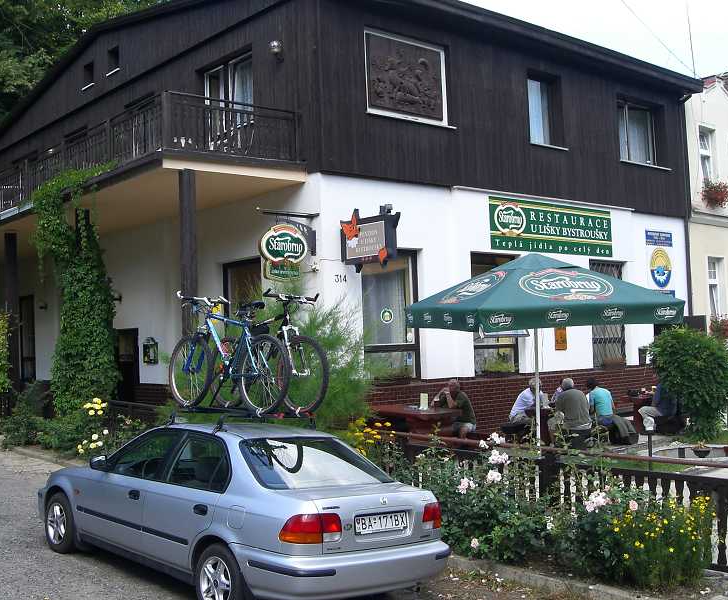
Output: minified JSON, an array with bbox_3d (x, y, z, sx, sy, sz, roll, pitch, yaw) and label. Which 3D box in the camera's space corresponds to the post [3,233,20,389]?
[{"bbox_3d":[-7.610,0.664,19.065,0.210,4.250,0.210,1,-5,-40],"label":"post"}]

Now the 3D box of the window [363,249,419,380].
[{"bbox_3d":[0.468,0.259,14.901,1.200,2.150,0.150,0,-3,-41],"label":"window"}]

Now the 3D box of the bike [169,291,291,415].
[{"bbox_3d":[-1.192,0.456,7.658,0.580,1.030,1.740,6,-5,-45],"label":"bike"}]

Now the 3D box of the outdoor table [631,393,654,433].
[{"bbox_3d":[5.453,2.058,16.141,1.200,0.750,0.850,0,-3,-41],"label":"outdoor table"}]

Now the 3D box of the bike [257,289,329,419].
[{"bbox_3d":[-0.890,0.475,8.033,0.600,1.060,1.760,6,-5,-45],"label":"bike"}]

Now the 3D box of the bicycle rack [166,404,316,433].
[{"bbox_3d":[-1.038,1.063,7.778,1.200,0.210,1.500,6,-5,-45],"label":"bicycle rack"}]

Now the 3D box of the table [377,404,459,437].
[{"bbox_3d":[0.743,2.156,14.111,0.800,0.750,1.800,1,-5,-40],"label":"table"}]

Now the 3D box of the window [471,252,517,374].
[{"bbox_3d":[2.643,0.274,17.799,1.440,2.420,0.150,1,-5,-40],"label":"window"}]

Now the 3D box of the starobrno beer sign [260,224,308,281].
[{"bbox_3d":[-1.350,-0.789,14.599,0.900,0.920,0.130,1,-5,-40],"label":"starobrno beer sign"}]

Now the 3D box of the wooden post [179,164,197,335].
[{"bbox_3d":[-2.568,0.326,12.889,0.180,4.400,0.180,0,-3,-41],"label":"wooden post"}]

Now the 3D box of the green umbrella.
[{"bbox_3d":[2.537,0.851,12.943,3.000,3.060,3.000,-1,-2,-14],"label":"green umbrella"}]

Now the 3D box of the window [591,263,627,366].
[{"bbox_3d":[5.276,0.307,19.004,1.200,2.280,0.150,0,-3,-41],"label":"window"}]

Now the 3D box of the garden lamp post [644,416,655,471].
[{"bbox_3d":[3.680,1.899,11.312,0.140,0.770,0.140,0,-3,-41],"label":"garden lamp post"}]

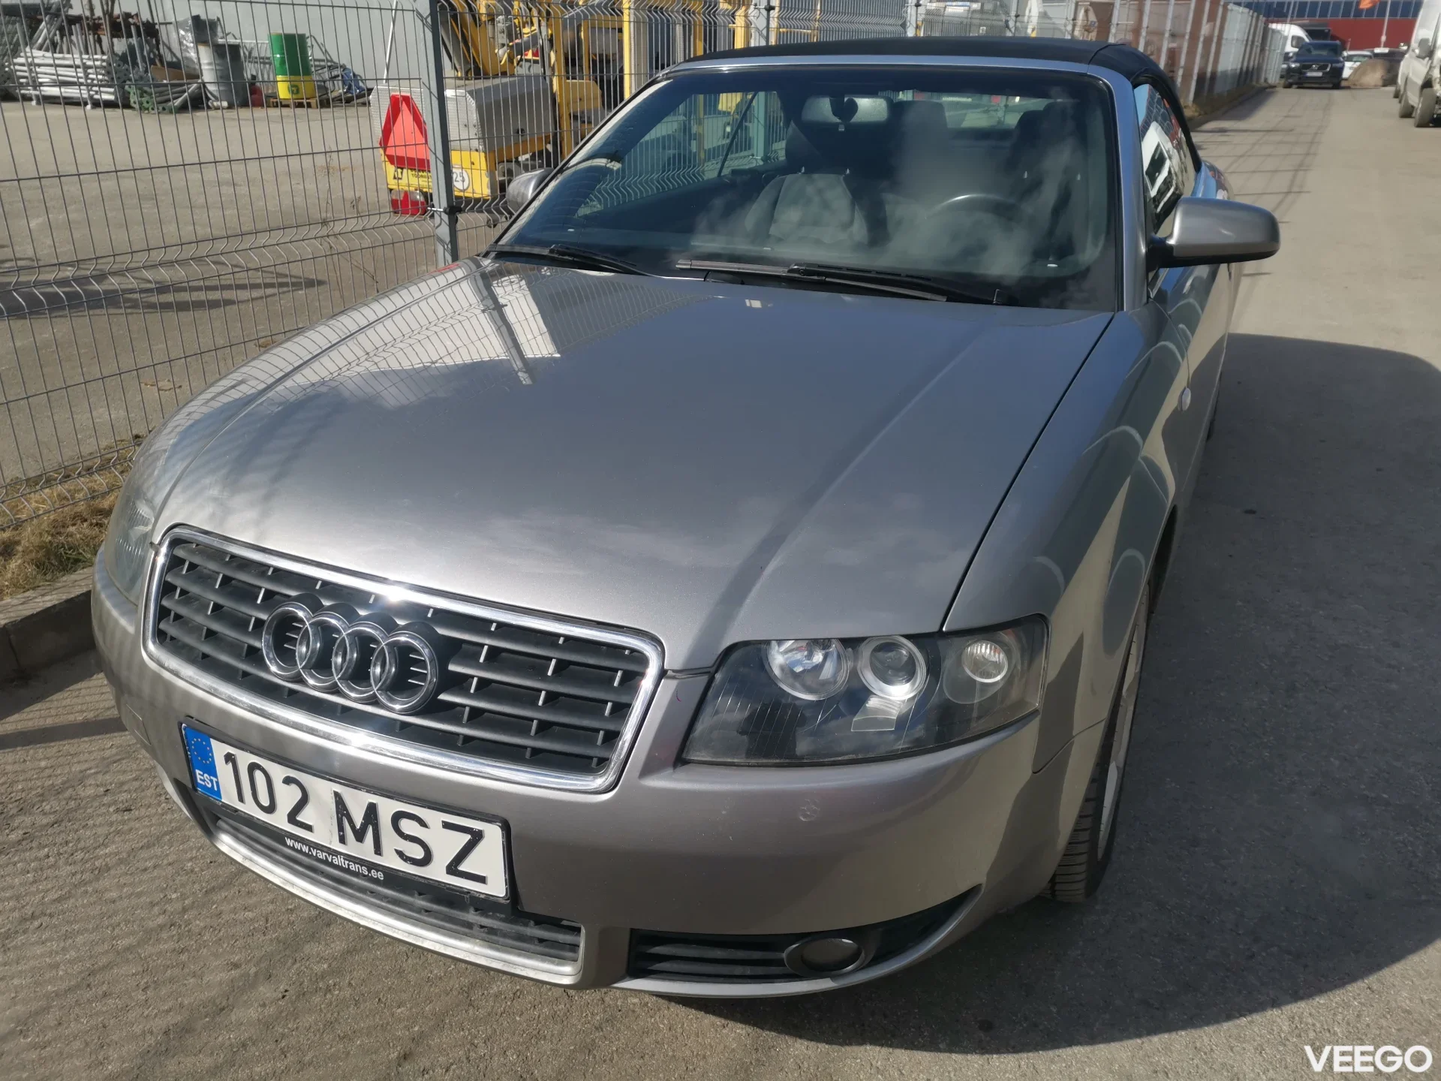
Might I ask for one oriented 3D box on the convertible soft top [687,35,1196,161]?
[{"bbox_3d":[0.735,-1.333,3.534,1.400,0.450,1.780,11,25,23],"label":"convertible soft top"}]

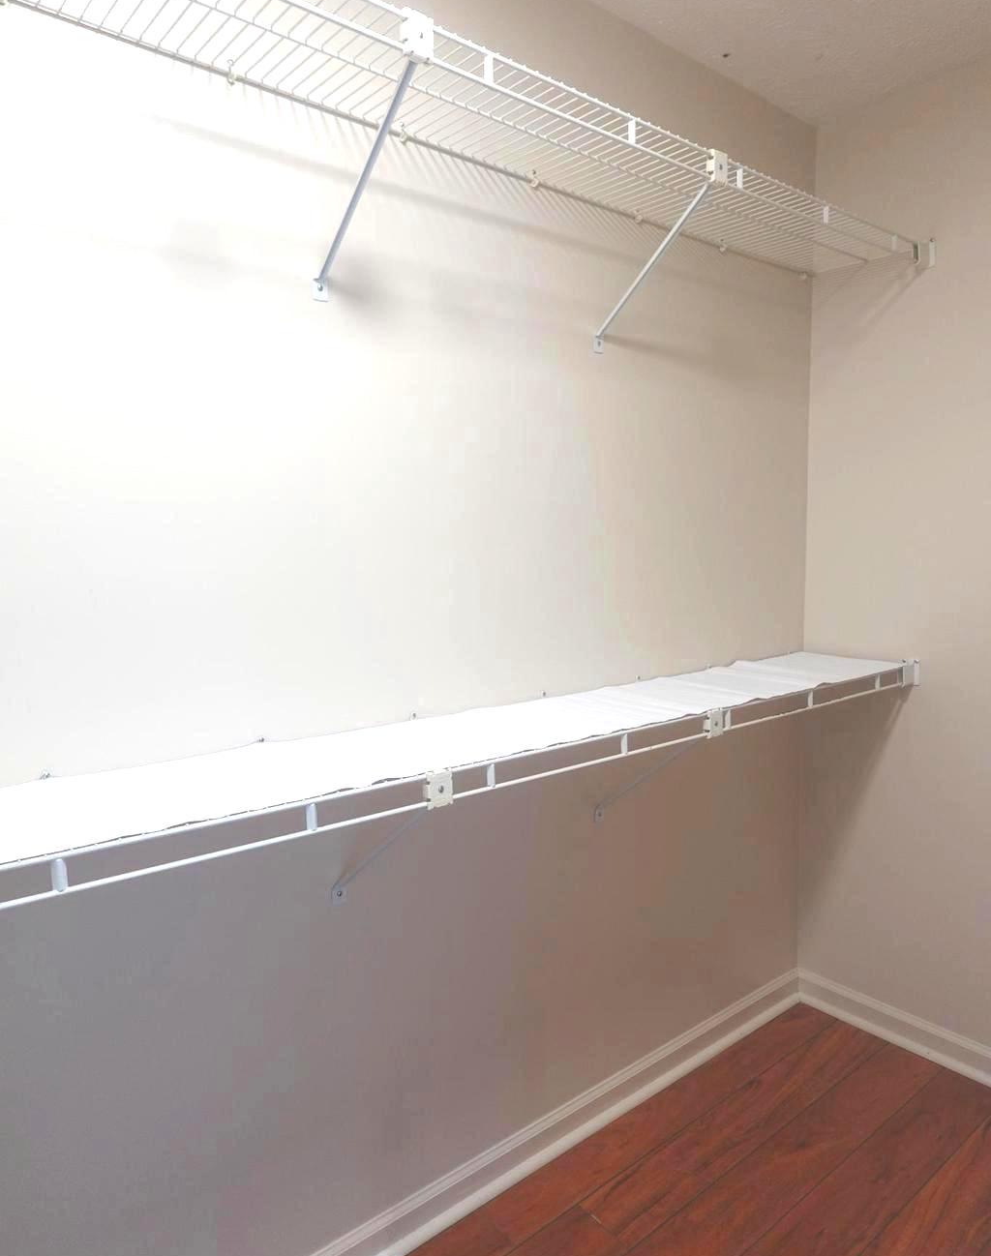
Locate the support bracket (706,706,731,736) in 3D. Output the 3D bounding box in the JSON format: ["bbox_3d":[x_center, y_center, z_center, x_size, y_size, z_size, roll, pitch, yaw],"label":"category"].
[{"bbox_3d":[0.422,0.185,1.601,0.044,0.055,0.024,-5,7,-39],"label":"support bracket"}]

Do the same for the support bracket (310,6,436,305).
[{"bbox_3d":[-0.194,-0.670,1.215,0.045,0.294,0.313,-5,7,-39],"label":"support bracket"}]

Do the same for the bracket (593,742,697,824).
[{"bbox_3d":[0.325,0.321,1.733,0.031,0.256,0.292,-5,7,-39],"label":"bracket"}]

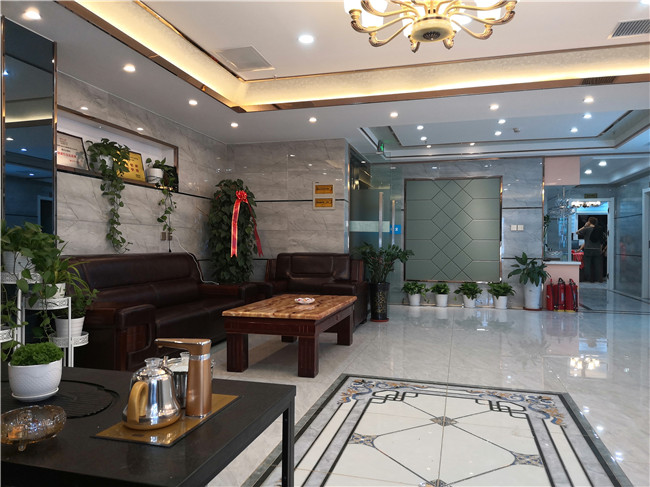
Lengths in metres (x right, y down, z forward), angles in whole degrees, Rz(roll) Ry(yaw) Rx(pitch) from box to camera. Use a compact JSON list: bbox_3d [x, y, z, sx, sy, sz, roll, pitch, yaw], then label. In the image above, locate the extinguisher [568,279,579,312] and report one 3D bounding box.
[{"bbox_3d":[3.768,0.785,7.430,0.150,0.505,0.150,0,0,15],"label":"extinguisher"}]

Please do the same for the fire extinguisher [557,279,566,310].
[{"bbox_3d":[3.737,0.805,7.700,0.155,0.520,0.160,0,0,16],"label":"fire extinguisher"}]

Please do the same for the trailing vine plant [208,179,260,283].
[{"bbox_3d":[-1.125,0.105,5.970,0.570,1.820,0.570,0,0,15],"label":"trailing vine plant"}]

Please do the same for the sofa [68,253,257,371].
[{"bbox_3d":[-1.560,0.578,4.707,0.900,0.930,2.360,0,0,16],"label":"sofa"}]

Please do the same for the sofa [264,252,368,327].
[{"bbox_3d":[-0.227,0.589,6.185,1.400,0.920,0.860,0,0,16],"label":"sofa"}]

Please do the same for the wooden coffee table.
[{"bbox_3d":[-0.237,0.781,4.412,0.795,0.472,1.390,0,0,15],"label":"wooden coffee table"}]

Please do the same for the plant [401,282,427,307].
[{"bbox_3d":[1.497,0.847,8.249,0.450,0.420,0.400,0,0,16],"label":"plant"}]

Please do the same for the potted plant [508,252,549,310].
[{"bbox_3d":[3.239,0.608,7.755,0.600,0.910,0.560,0,0,16],"label":"potted plant"}]

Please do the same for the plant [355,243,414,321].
[{"bbox_3d":[0.811,0.528,6.706,0.770,1.050,0.700,0,0,16],"label":"plant"}]

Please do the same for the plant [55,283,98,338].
[{"bbox_3d":[-1.416,0.396,2.780,0.235,0.325,0.235,0,0,15],"label":"plant"}]

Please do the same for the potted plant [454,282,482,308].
[{"bbox_3d":[2.322,0.825,7.880,0.420,0.410,0.400,0,0,15],"label":"potted plant"}]

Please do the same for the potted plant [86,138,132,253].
[{"bbox_3d":[-1.914,-0.426,4.328,0.340,1.000,0.410,0,0,15],"label":"potted plant"}]

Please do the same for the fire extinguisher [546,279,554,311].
[{"bbox_3d":[3.597,0.814,7.739,0.145,0.500,0.155,0,0,16],"label":"fire extinguisher"}]

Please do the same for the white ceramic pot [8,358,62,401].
[{"bbox_3d":[-0.824,0.380,1.390,0.134,0.097,0.134,0,0,0],"label":"white ceramic pot"}]

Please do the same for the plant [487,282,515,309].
[{"bbox_3d":[2.789,0.824,7.720,0.420,0.415,0.400,0,0,15],"label":"plant"}]

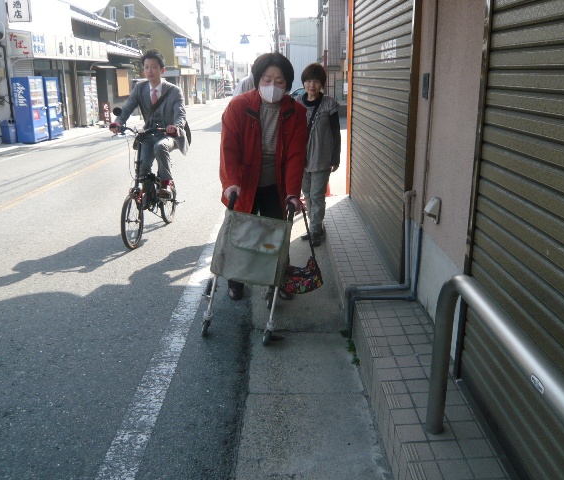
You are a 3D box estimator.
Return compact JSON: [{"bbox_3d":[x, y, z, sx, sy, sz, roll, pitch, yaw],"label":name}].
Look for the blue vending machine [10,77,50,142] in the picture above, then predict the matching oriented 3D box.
[{"bbox_3d":[-7.400,-3.825,15.205,0.520,1.830,0.970,0,18,0],"label":"blue vending machine"}]

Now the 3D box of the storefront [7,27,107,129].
[{"bbox_3d":[-7.400,-5.213,17.650,1.000,3.000,6.800,0,18,0],"label":"storefront"}]

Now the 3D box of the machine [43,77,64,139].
[{"bbox_3d":[-7.400,-4.136,16.187,0.520,1.830,0.990,0,18,0],"label":"machine"}]

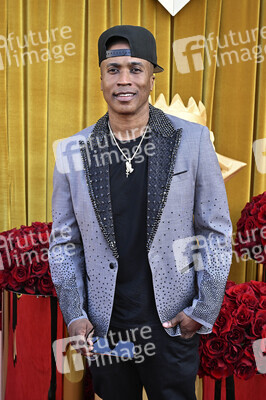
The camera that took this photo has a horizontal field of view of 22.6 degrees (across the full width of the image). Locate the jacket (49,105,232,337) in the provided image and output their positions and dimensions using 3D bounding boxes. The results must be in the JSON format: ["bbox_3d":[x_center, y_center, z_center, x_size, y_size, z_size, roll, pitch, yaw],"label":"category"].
[{"bbox_3d":[0.023,0.060,2.020,0.555,0.700,0.290,0,8,7],"label":"jacket"}]

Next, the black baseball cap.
[{"bbox_3d":[-0.001,-0.463,2.033,0.178,0.126,0.272,-2,-1,24],"label":"black baseball cap"}]

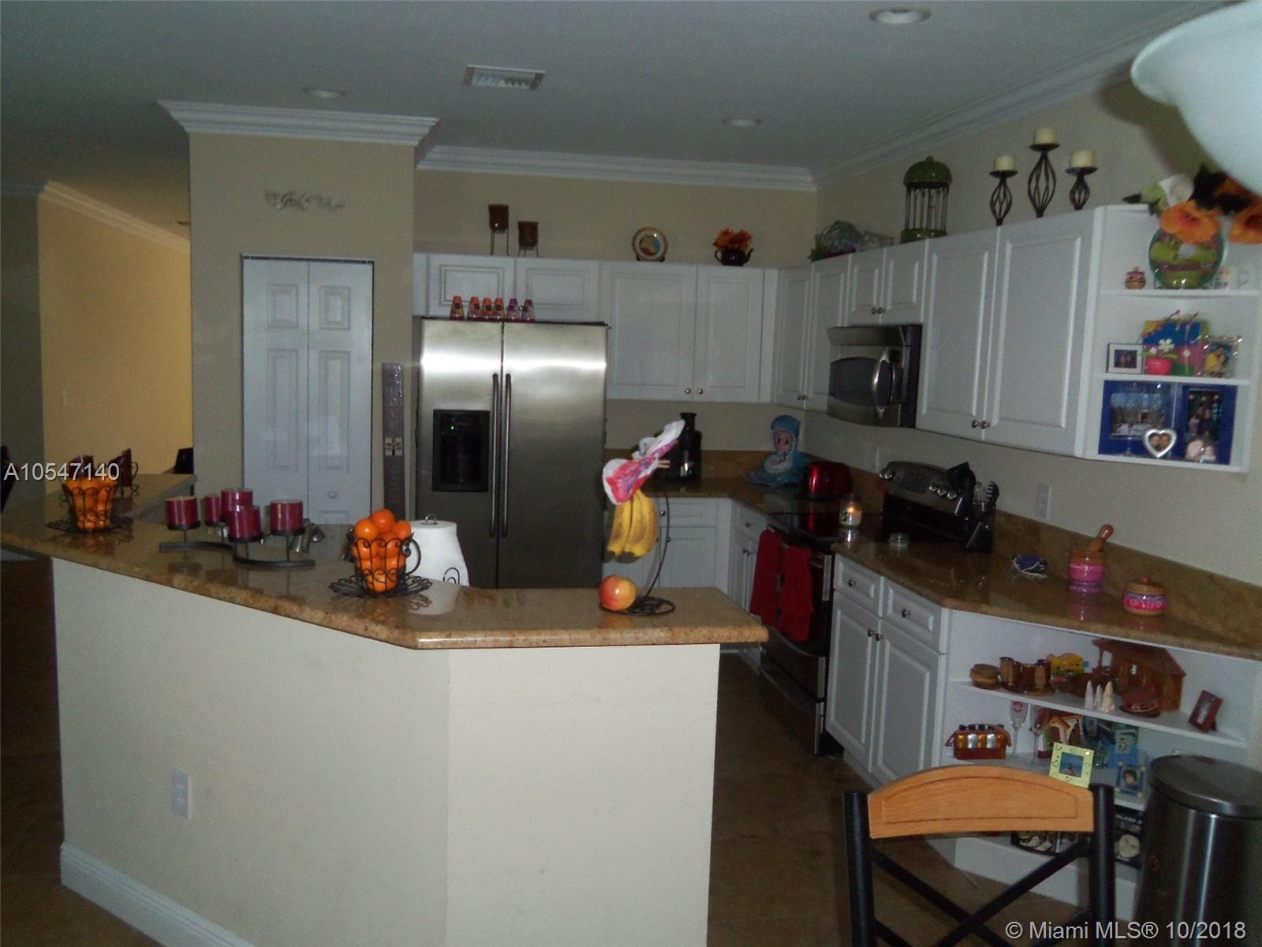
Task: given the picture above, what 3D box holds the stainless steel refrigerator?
[{"bbox_3d":[-0.660,0.105,5.455,0.915,1.795,0.840,0,7,-11],"label":"stainless steel refrigerator"}]

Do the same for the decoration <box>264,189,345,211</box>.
[{"bbox_3d":[-1.581,-1.323,4.952,0.382,0.103,0.015,0,7,-11],"label":"decoration"}]

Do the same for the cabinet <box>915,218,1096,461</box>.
[{"bbox_3d":[1.419,-0.485,3.598,0.325,0.750,1.056,0,7,-11],"label":"cabinet"}]

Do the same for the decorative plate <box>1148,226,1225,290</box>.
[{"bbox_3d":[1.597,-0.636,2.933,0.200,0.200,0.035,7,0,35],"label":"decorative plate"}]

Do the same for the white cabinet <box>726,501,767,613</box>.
[{"bbox_3d":[0.918,0.620,5.388,0.630,0.876,0.670,0,7,-11],"label":"white cabinet"}]

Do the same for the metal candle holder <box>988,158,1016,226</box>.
[{"bbox_3d":[1.368,-1.029,3.772,0.100,0.280,0.100,0,7,-11],"label":"metal candle holder"}]

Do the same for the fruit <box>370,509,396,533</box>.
[{"bbox_3d":[-0.634,0.121,2.619,0.066,0.066,0.066,0,7,-11],"label":"fruit"}]

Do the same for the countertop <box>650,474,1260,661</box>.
[{"bbox_3d":[0.761,0.282,4.400,1.305,0.045,3.660,0,7,-11],"label":"countertop"}]

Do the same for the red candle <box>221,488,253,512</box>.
[{"bbox_3d":[-1.105,0.091,2.862,0.092,0.090,0.092,0,7,-11],"label":"red candle"}]

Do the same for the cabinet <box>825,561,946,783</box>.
[{"bbox_3d":[1.228,0.804,3.911,0.619,0.845,0.900,0,7,-11],"label":"cabinet"}]

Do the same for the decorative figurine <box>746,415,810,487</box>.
[{"bbox_3d":[0.868,-0.143,6.049,0.340,0.405,0.260,5,7,22],"label":"decorative figurine"}]

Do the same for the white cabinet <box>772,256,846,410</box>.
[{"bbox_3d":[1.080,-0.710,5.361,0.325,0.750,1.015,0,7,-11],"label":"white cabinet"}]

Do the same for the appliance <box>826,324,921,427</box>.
[{"bbox_3d":[1.219,-0.442,4.569,0.405,0.420,0.760,0,7,-11],"label":"appliance"}]

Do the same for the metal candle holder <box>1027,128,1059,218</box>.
[{"bbox_3d":[1.420,-1.018,3.523,0.100,0.325,0.100,0,7,-11],"label":"metal candle holder"}]

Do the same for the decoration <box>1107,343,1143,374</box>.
[{"bbox_3d":[1.491,-0.344,3.079,0.115,0.090,0.030,1,7,-2],"label":"decoration"}]

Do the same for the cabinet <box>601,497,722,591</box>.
[{"bbox_3d":[0.111,0.510,5.947,0.705,0.840,0.608,0,7,-11],"label":"cabinet"}]

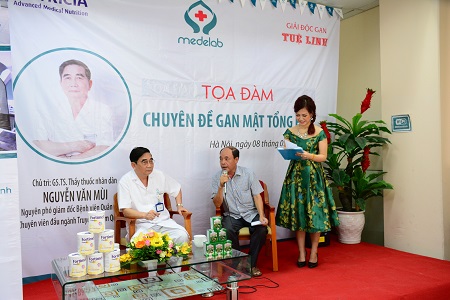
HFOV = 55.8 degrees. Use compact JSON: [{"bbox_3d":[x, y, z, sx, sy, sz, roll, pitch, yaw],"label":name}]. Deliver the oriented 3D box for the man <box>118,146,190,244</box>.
[{"bbox_3d":[-0.679,0.597,3.949,0.620,1.210,0.780,-1,0,-26],"label":"man"}]

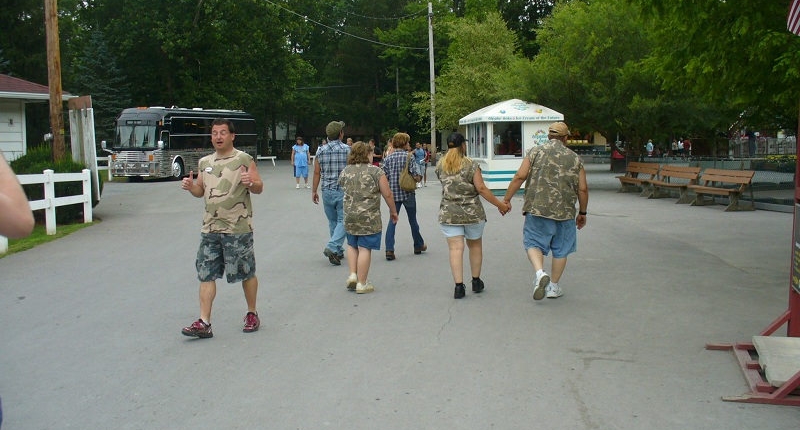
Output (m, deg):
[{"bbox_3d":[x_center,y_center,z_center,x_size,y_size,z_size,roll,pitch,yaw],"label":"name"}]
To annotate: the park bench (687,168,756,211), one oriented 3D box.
[{"bbox_3d":[6.823,-0.553,18.151,0.650,0.830,1.900,-2,5,-9],"label":"park bench"}]

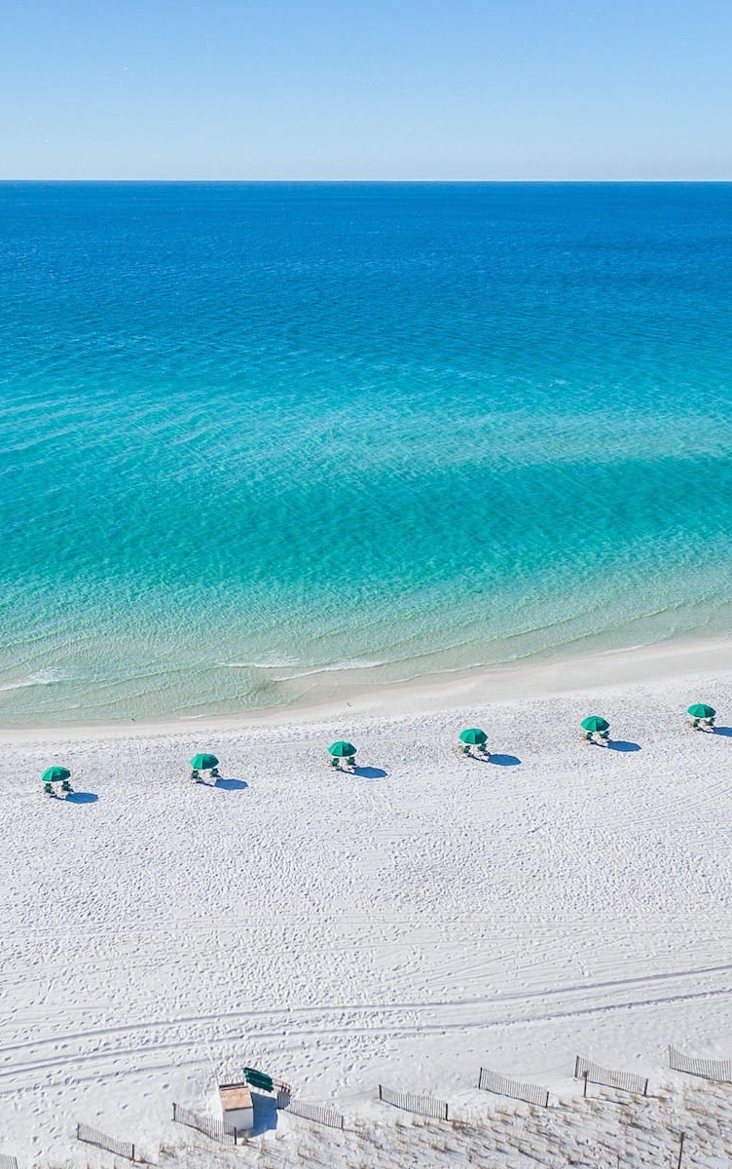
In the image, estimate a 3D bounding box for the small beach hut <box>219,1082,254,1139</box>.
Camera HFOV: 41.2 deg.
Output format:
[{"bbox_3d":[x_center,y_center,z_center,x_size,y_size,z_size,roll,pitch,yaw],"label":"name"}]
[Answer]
[{"bbox_3d":[-5.529,22.551,41.870,1.200,1.450,1.150,-4,23,-11],"label":"small beach hut"}]

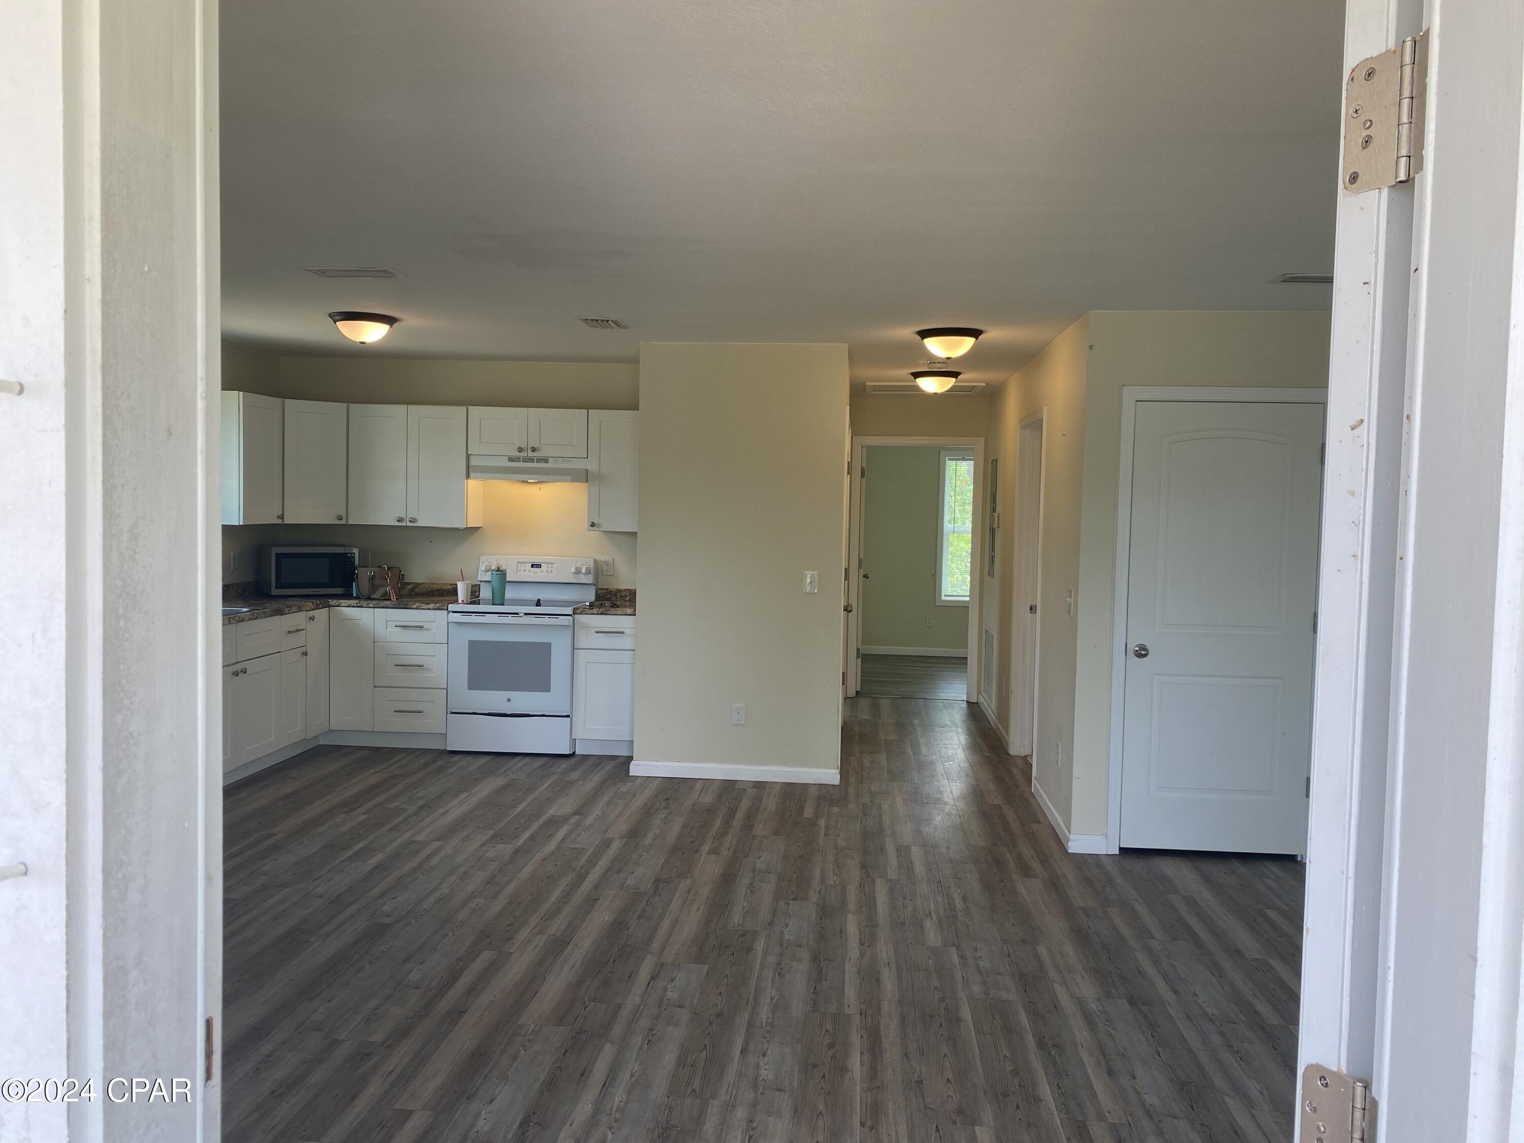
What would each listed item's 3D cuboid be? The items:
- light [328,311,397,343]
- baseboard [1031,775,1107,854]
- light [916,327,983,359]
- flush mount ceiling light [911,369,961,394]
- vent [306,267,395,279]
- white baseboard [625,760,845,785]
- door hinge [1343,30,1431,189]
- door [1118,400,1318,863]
[{"bbox_3d":[-1.965,-1.189,5.653,0.328,0.142,0.328,1,3,5],"label":"light"},{"bbox_3d":[1.541,1.217,5.775,0.175,0.085,1.093,1,3,5],"label":"baseboard"},{"bbox_3d":[0.947,-1.141,5.764,0.328,0.142,0.328,1,3,5],"label":"light"},{"bbox_3d":[1.146,-1.242,7.527,0.328,0.142,0.328,1,3,5],"label":"flush mount ceiling light"},{"bbox_3d":[-1.615,-1.183,4.565,0.352,0.018,0.195,1,3,5],"label":"vent"},{"bbox_3d":[-0.157,1.142,6.505,1.200,0.085,0.020,1,3,5],"label":"white baseboard"},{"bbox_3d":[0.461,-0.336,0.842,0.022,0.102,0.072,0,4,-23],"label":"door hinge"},{"bbox_3d":[2.064,0.242,5.180,0.935,2.122,0.110,1,3,5],"label":"door"}]

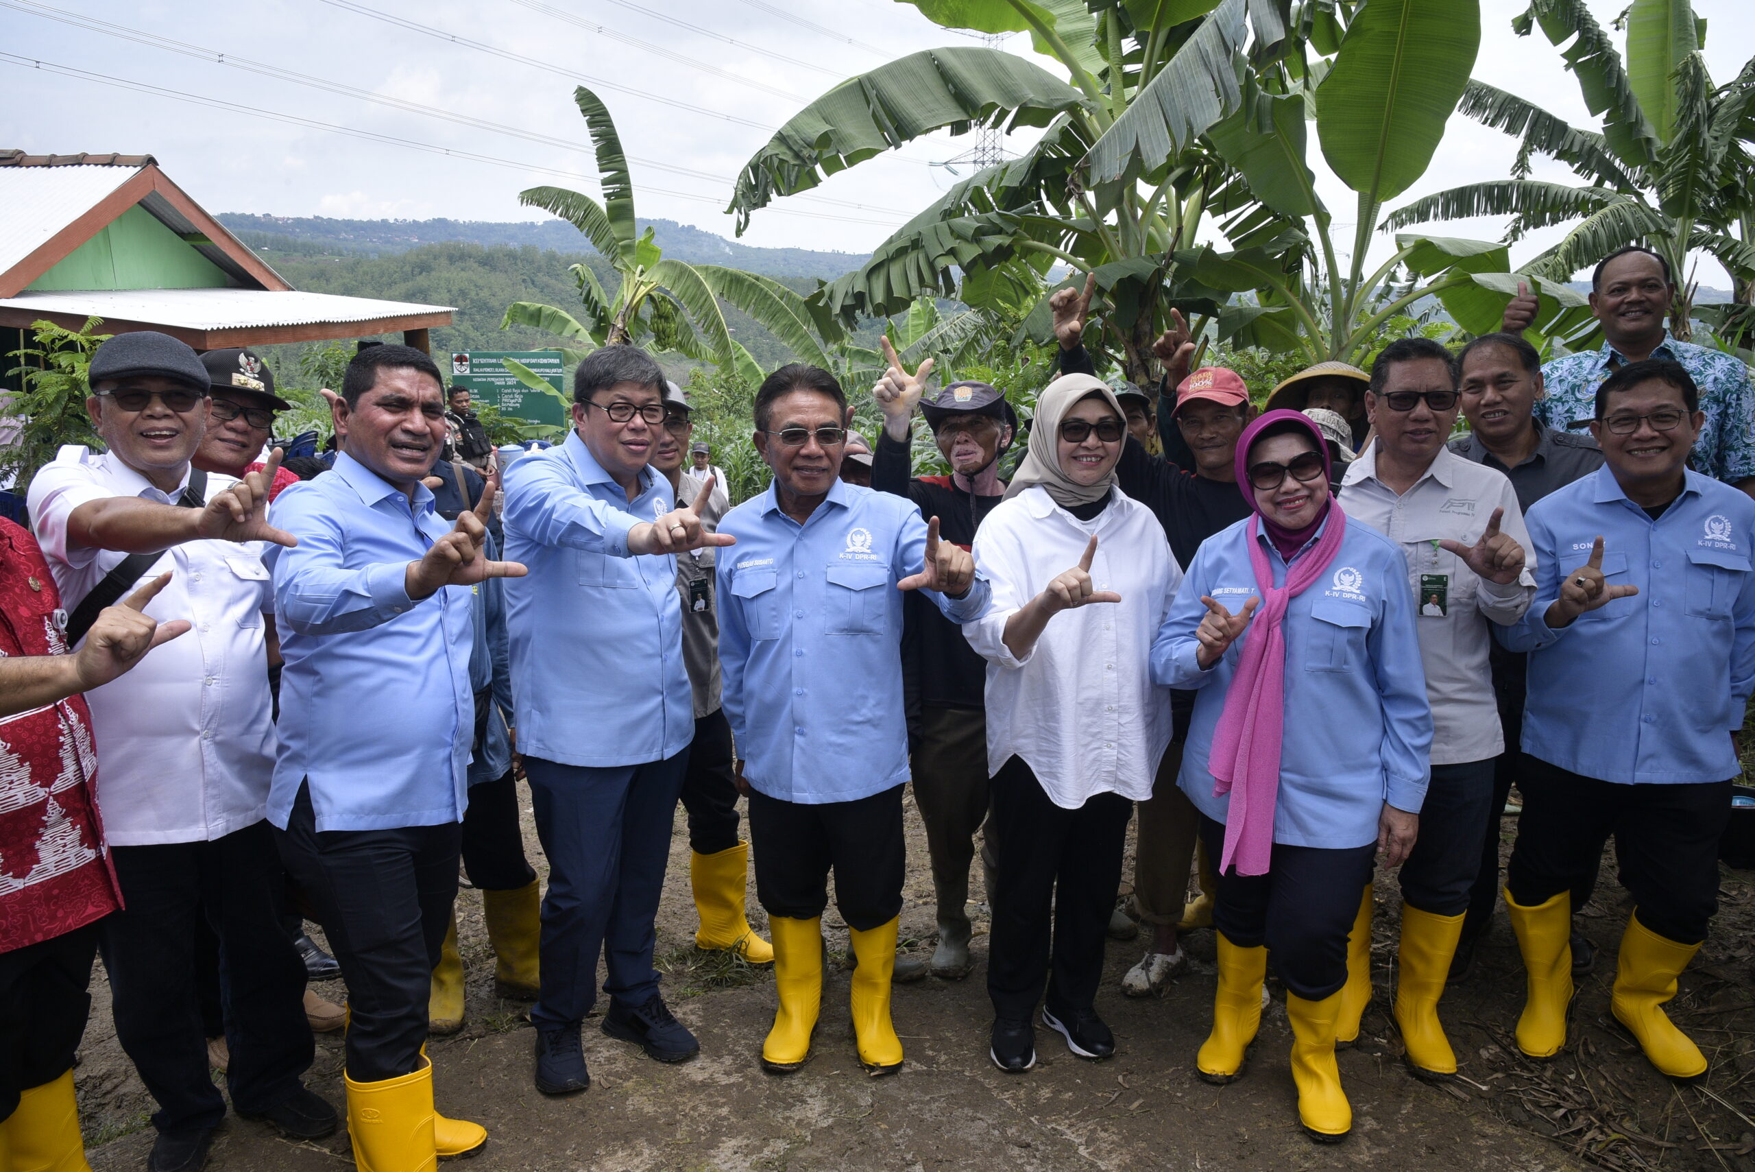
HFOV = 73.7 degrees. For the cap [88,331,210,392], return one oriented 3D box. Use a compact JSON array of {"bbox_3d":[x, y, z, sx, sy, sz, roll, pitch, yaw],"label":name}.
[{"bbox_3d":[-1.315,-0.408,2.111,0.190,0.120,0.270,-9,15,-35],"label":"cap"}]

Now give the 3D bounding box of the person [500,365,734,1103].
[{"bbox_3d":[-0.475,0.336,2.459,0.530,1.660,0.640,-10,16,-40],"label":"person"}]

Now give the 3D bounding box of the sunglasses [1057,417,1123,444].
[{"bbox_3d":[0.456,-0.331,2.487,0.140,0.047,0.145,2,13,10],"label":"sunglasses"}]

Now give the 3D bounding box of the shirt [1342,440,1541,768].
[{"bbox_3d":[1.155,0.049,2.550,0.500,0.740,0.350,5,13,20],"label":"shirt"}]

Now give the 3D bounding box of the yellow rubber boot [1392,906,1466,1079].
[{"bbox_3d":[1.306,0.942,2.796,0.130,0.335,0.280,1,12,4],"label":"yellow rubber boot"}]

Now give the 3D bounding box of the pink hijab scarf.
[{"bbox_3d":[0.840,0.112,2.457,0.270,0.930,0.330,3,12,14],"label":"pink hijab scarf"}]

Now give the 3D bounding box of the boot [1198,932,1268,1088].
[{"bbox_3d":[0.842,0.953,2.756,0.122,0.330,0.270,6,13,24],"label":"boot"}]

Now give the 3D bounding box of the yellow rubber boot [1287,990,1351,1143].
[{"bbox_3d":[0.952,0.989,2.587,0.122,0.330,0.270,0,12,-1],"label":"yellow rubber boot"}]

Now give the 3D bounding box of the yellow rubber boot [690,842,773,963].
[{"bbox_3d":[-0.399,0.875,3.277,0.280,0.335,0.110,5,13,21],"label":"yellow rubber boot"}]

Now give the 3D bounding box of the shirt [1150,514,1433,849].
[{"bbox_3d":[0.829,0.213,2.382,0.540,0.710,0.350,4,13,18],"label":"shirt"}]

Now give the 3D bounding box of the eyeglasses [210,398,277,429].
[{"bbox_3d":[-1.443,-0.385,2.600,0.145,0.045,0.142,11,17,41],"label":"eyeglasses"}]

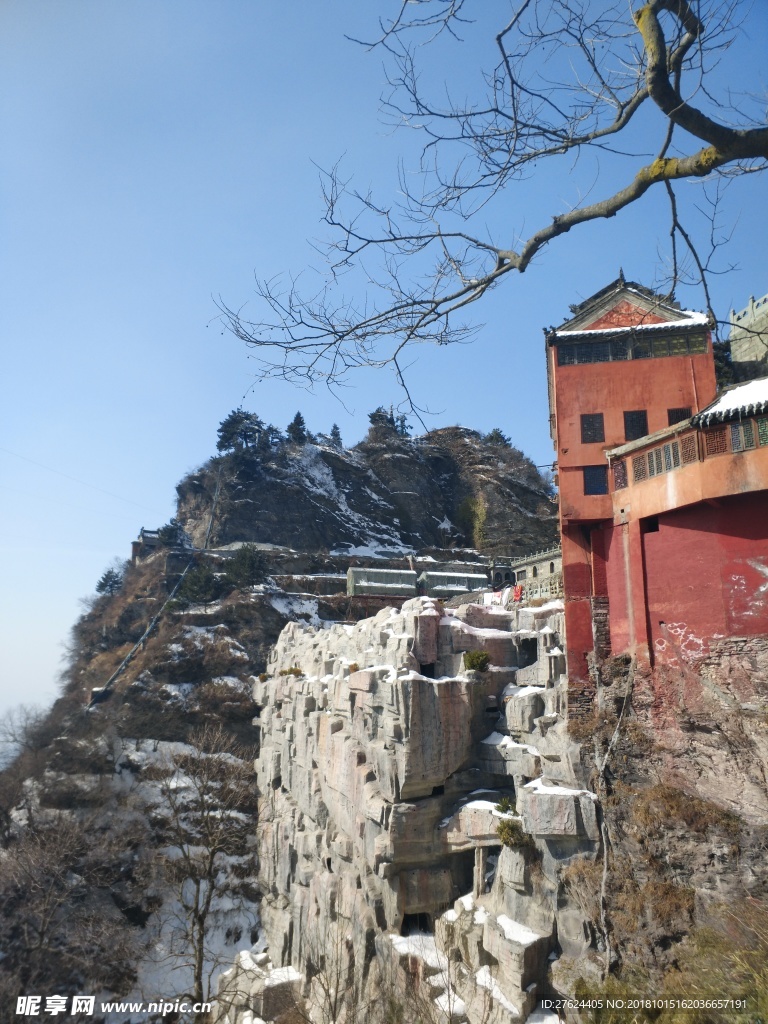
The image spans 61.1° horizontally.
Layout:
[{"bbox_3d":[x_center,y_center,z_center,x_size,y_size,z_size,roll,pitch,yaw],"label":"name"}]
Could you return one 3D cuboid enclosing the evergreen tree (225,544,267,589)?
[{"bbox_3d":[-19.790,7.790,93.000,5.820,6.290,5.530,0,-11,0],"label":"evergreen tree"}]

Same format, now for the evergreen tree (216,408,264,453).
[{"bbox_3d":[-25.580,-14.530,116.000,8.300,7.840,7.880,0,-11,0],"label":"evergreen tree"}]

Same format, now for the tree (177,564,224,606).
[{"bbox_3d":[-25.660,10.280,91.000,6.510,5.870,6.180,0,-11,0],"label":"tree"}]

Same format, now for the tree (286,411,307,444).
[{"bbox_3d":[-15.870,-15.320,118.000,3.520,6.160,3.340,0,-11,0],"label":"tree"}]

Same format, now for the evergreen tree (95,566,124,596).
[{"bbox_3d":[-40.910,10.360,97.000,4.340,4.470,4.120,0,-11,0],"label":"evergreen tree"}]

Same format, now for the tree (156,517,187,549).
[{"bbox_3d":[-34.280,3.470,105.000,4.690,4.840,4.460,0,-11,0],"label":"tree"}]

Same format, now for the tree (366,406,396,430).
[{"bbox_3d":[-0.440,-16.520,115.000,5.140,4.240,4.890,0,-11,0],"label":"tree"}]

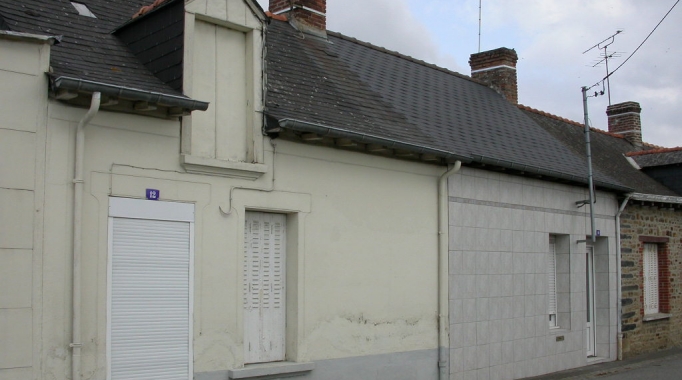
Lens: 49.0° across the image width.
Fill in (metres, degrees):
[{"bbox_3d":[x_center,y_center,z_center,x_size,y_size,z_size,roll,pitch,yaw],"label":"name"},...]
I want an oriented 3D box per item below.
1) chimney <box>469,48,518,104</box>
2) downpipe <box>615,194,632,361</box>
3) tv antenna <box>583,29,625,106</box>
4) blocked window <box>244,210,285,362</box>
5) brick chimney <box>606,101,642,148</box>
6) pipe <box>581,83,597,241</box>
[{"bbox_3d":[3.545,-2.550,17.327,0.959,1.236,0.560,-5,-8,43],"label":"chimney"},{"bbox_3d":[5.565,1.679,14.583,0.369,3.229,0.111,-5,-8,43],"label":"downpipe"},{"bbox_3d":[7.458,-3.347,21.324,0.553,1.756,2.215,1,-6,-7],"label":"tv antenna"},{"bbox_3d":[-0.850,1.070,8.243,0.148,1.648,0.775,-5,-8,43],"label":"blocked window"},{"bbox_3d":[8.188,-1.870,21.572,0.781,1.193,0.627,-5,-8,43],"label":"brick chimney"},{"bbox_3d":[4.441,-0.451,13.361,0.090,2.738,0.090,-5,-4,43],"label":"pipe"}]

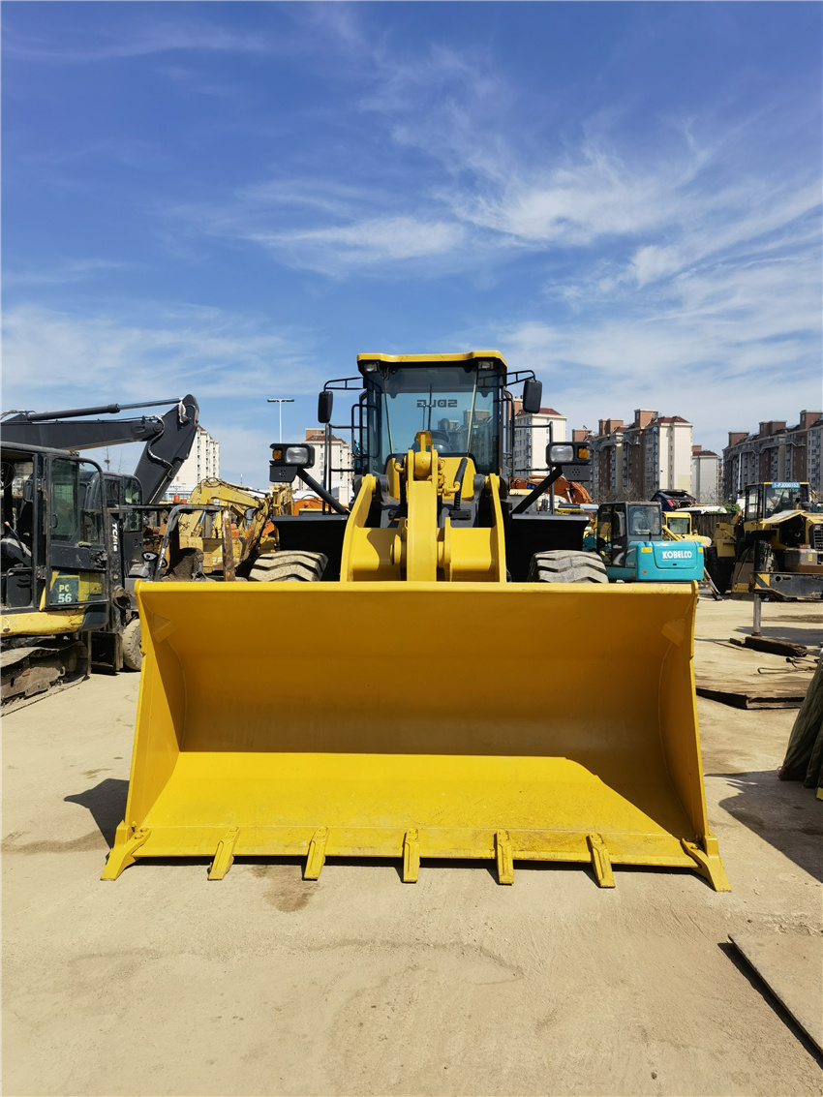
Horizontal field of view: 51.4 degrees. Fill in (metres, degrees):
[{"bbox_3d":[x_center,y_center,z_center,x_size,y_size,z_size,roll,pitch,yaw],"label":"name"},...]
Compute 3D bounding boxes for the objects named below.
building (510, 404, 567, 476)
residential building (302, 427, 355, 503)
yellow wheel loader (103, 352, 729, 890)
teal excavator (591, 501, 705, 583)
[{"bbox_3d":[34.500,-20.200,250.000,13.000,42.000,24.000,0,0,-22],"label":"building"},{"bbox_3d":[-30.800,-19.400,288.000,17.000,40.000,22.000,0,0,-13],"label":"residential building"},{"bbox_3d":[0.195,-0.130,8.150,3.020,3.450,8.100,0,0,2],"label":"yellow wheel loader"},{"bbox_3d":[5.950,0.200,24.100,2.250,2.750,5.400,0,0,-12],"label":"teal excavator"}]

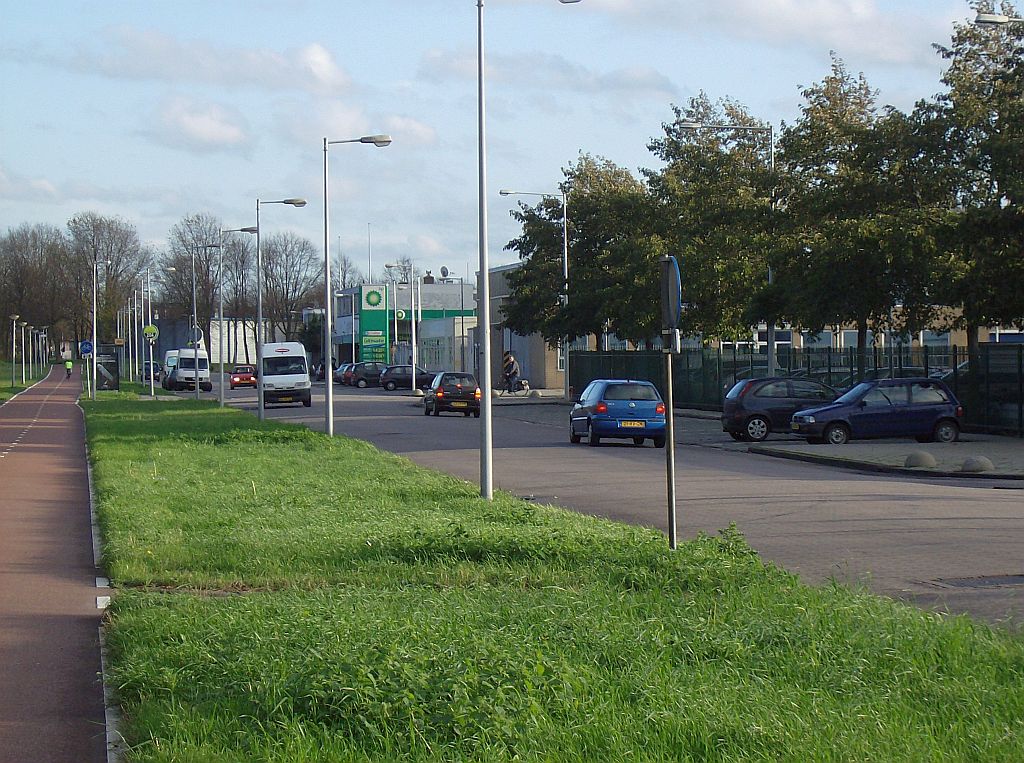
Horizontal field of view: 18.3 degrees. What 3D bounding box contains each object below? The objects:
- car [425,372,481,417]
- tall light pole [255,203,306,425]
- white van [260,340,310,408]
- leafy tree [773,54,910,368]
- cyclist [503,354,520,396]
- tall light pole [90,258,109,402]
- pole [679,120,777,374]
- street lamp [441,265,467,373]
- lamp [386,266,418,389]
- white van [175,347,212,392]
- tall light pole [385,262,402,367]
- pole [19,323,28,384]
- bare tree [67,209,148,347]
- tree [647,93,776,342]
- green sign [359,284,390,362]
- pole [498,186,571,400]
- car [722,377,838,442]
[{"bbox_3d":[-1.964,0.430,103.800,1.630,1.420,3.750,-1,0,-7],"label":"car"},{"bbox_3d":[-7.432,-2.314,102.966,1.600,7.150,0.350,-1,1,-7],"label":"tall light pole"},{"bbox_3d":[-8.995,-0.259,125.527,2.030,2.500,5.100,-1,1,-5],"label":"white van"},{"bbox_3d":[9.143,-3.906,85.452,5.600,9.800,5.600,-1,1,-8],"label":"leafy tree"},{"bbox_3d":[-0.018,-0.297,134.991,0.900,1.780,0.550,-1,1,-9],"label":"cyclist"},{"bbox_3d":[-20.741,-2.515,160.967,0.350,6.950,1.200,-1,1,-45],"label":"tall light pole"},{"bbox_3d":[6.153,-3.230,90.782,2.750,8.400,0.300,-1,1,-8],"label":"pole"},{"bbox_3d":[-3.722,-3.335,199.877,1.500,6.700,0.280,-1,1,-8],"label":"street lamp"},{"bbox_3d":[-5.788,-2.841,165.877,1.500,6.700,0.280,-1,1,-8],"label":"lamp"},{"bbox_3d":[-18.444,-0.635,184.000,2.000,2.400,5.300,-1,0,-7],"label":"white van"},{"bbox_3d":[-7.899,-3.472,203.933,1.250,6.700,0.280,-1,1,-8],"label":"tall light pole"},{"bbox_3d":[-38.729,-2.237,252.977,0.600,4.950,0.600,-1,1,-7],"label":"pole"},{"bbox_3d":[-47.071,-10.563,370.000,9.500,18.000,9.500,-1,0,0],"label":"bare tree"},{"bbox_3d":[6.885,-4.521,110.000,5.000,10.900,5.000,-1,0,0],"label":"tree"},{"bbox_3d":[-8.769,-2.931,202.969,1.850,6.500,0.400,-1,1,-5],"label":"green sign"},{"bbox_3d":[0.920,-3.469,127.782,2.750,8.400,0.300,-1,1,-8],"label":"pole"},{"bbox_3d":[6.781,0.599,72.993,3.817,1.440,1.646,-1,1,-11],"label":"car"}]

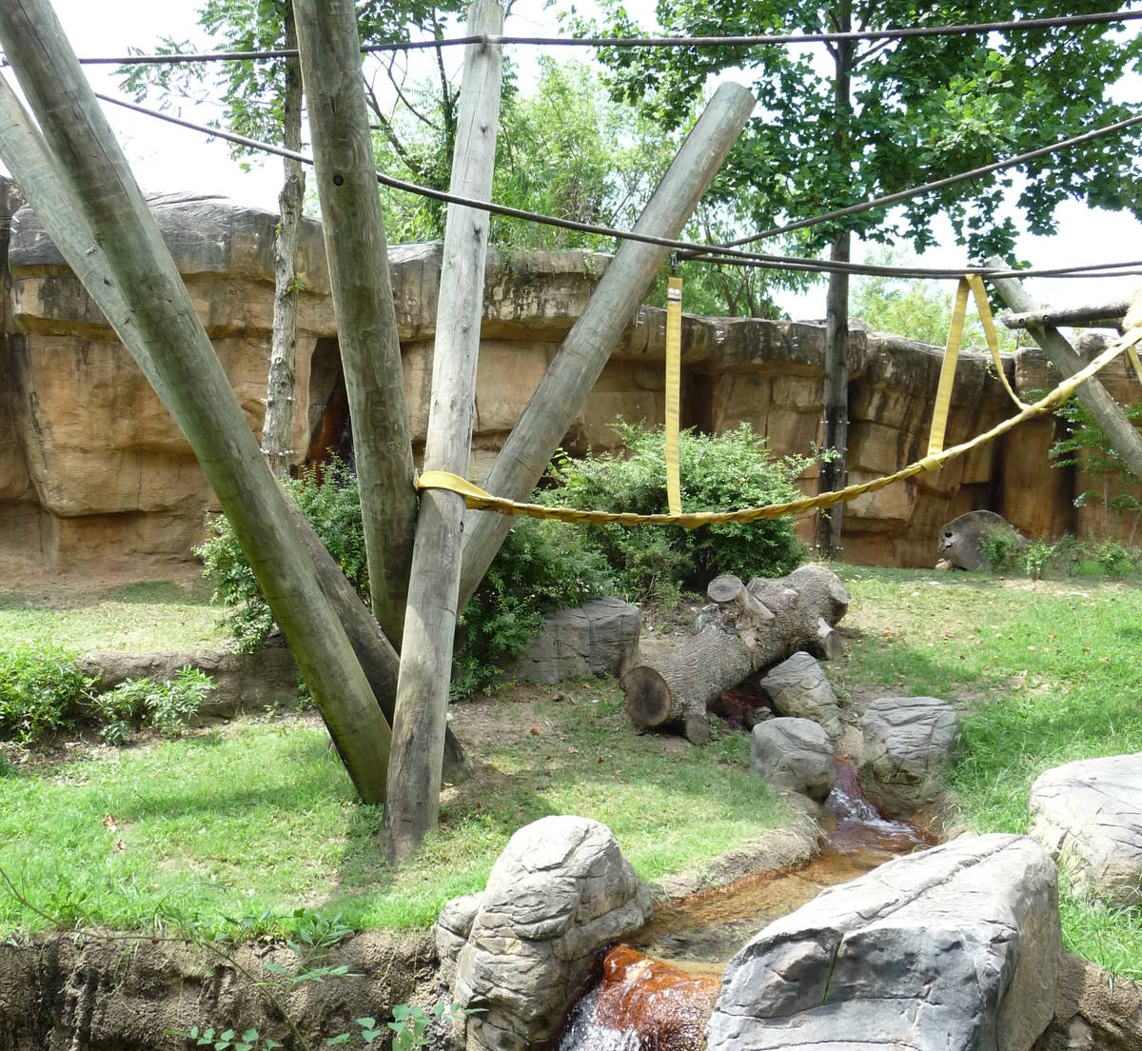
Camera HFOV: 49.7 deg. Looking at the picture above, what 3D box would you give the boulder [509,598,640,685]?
[{"bbox_3d":[0.020,1.108,11.900,1.200,0.750,0.800,1,3,-5],"label":"boulder"}]

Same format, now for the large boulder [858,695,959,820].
[{"bbox_3d":[2.366,1.607,8.650,0.680,0.750,0.650,2,3,15],"label":"large boulder"}]

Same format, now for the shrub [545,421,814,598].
[{"bbox_3d":[1.164,-0.189,13.800,2.750,1.950,2.100,1,3,5],"label":"shrub"}]

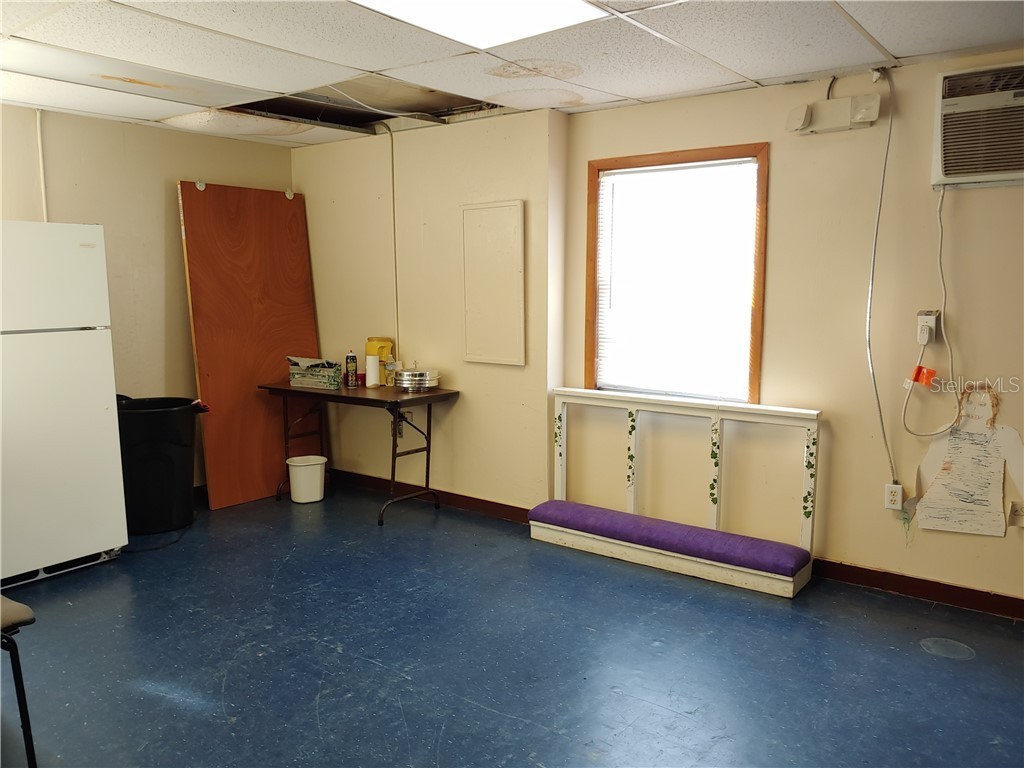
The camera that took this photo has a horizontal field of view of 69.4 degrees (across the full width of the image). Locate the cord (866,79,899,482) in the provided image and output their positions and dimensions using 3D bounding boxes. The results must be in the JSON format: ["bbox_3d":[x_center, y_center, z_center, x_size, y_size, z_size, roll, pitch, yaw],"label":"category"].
[{"bbox_3d":[1.662,-0.450,3.264,0.180,1.830,0.060,6,11,35],"label":"cord"}]

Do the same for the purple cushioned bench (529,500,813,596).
[{"bbox_3d":[0.780,0.820,3.886,1.455,0.192,0.285,6,11,35],"label":"purple cushioned bench"}]

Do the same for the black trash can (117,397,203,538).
[{"bbox_3d":[-2.119,0.471,4.338,0.560,0.710,0.560,-5,10,-26],"label":"black trash can"}]

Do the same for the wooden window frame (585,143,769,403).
[{"bbox_3d":[0.823,-0.546,3.880,1.000,1.300,0.050,6,11,35],"label":"wooden window frame"}]

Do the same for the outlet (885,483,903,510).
[{"bbox_3d":[1.749,0.520,3.390,0.071,0.116,0.020,6,11,35],"label":"outlet"}]

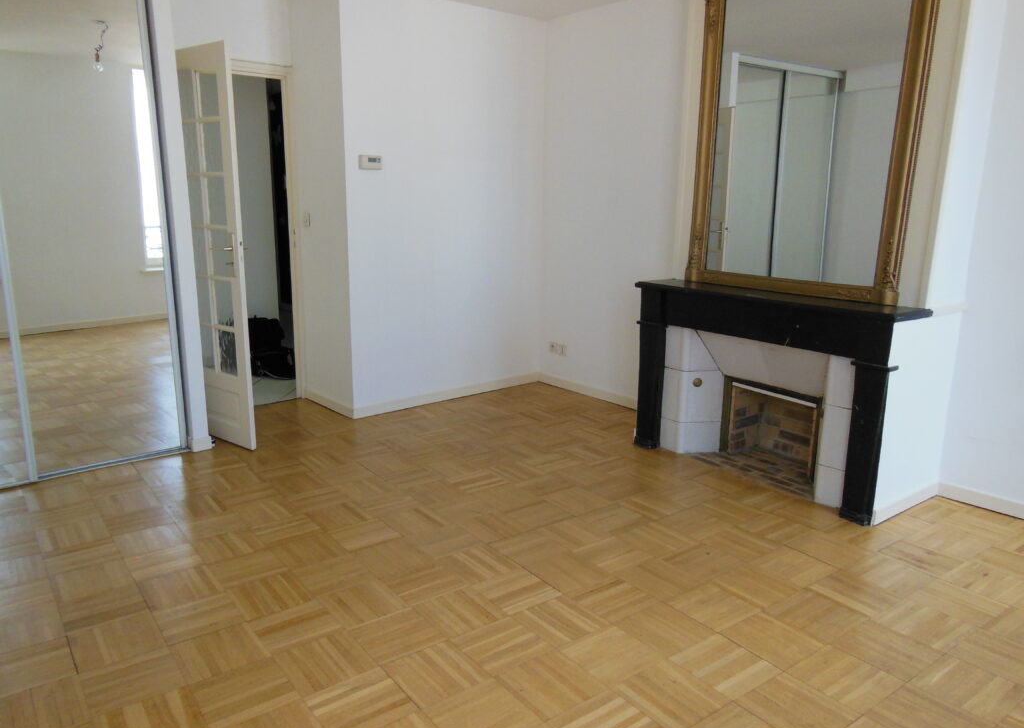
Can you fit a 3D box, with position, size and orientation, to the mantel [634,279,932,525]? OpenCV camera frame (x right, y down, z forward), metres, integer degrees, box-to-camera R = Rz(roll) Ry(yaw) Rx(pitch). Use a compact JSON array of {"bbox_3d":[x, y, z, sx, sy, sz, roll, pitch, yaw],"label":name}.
[{"bbox_3d":[1.210,0.112,3.623,0.311,0.914,1.351,-9,16,-38],"label":"mantel"}]

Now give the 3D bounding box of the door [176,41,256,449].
[{"bbox_3d":[-1.689,-0.601,4.006,0.795,2.058,0.040,10,15,36],"label":"door"}]

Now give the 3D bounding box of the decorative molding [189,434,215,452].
[{"bbox_3d":[-1.683,0.427,4.009,0.113,0.070,0.064,-9,16,-38],"label":"decorative molding"}]

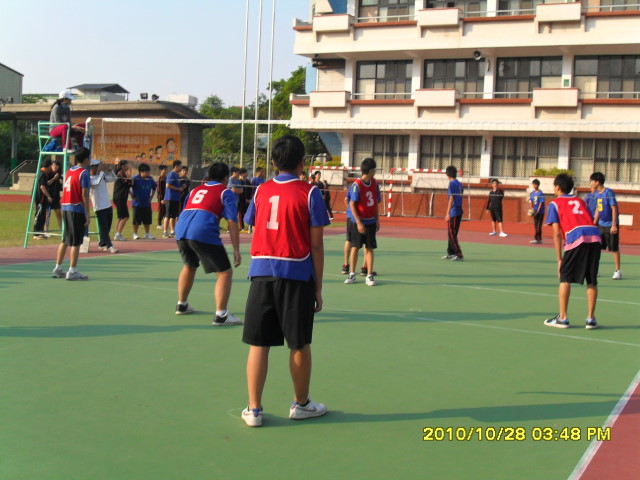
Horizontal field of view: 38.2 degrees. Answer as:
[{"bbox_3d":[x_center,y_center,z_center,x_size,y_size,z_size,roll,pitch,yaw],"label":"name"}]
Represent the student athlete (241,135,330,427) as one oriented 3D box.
[{"bbox_3d":[-0.217,0.249,5.820,0.570,1.780,0.440,4,5,22],"label":"student athlete"}]

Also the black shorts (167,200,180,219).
[{"bbox_3d":[-3.194,-0.678,20.100,0.310,0.420,0.380,1,5,-16],"label":"black shorts"}]

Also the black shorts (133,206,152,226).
[{"bbox_3d":[-3.744,-0.502,19.500,0.430,0.420,0.320,0,5,-22],"label":"black shorts"}]

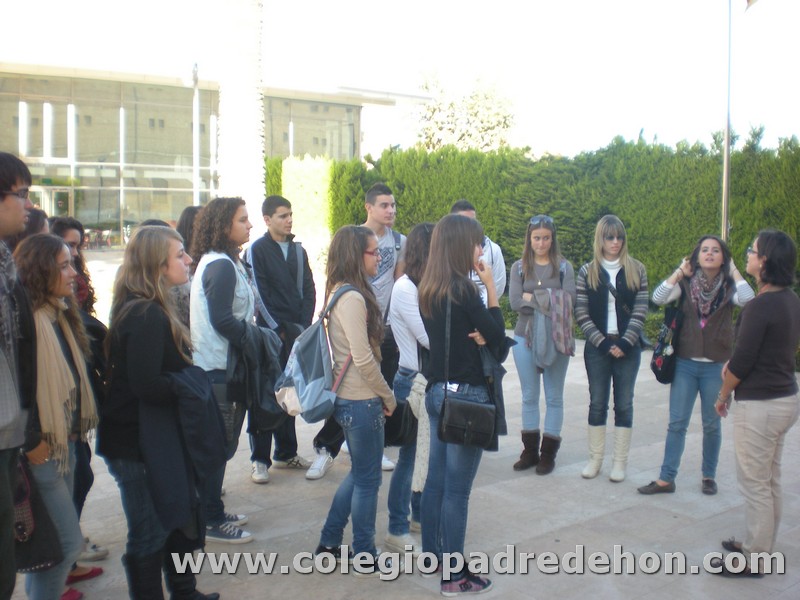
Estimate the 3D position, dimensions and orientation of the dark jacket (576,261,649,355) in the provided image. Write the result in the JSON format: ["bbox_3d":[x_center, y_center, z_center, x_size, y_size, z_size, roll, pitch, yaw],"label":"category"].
[{"bbox_3d":[1.337,0.047,5.525,0.450,0.580,0.270,2,5,14],"label":"dark jacket"}]

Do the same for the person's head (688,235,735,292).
[{"bbox_3d":[1.845,-0.216,5.200,0.260,0.330,0.240,2,5,21],"label":"person's head"}]

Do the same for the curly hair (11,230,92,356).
[{"bbox_3d":[-1.394,-0.022,3.513,0.270,0.470,0.250,0,5,0],"label":"curly hair"}]

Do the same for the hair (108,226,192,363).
[{"bbox_3d":[-1.014,-0.022,3.570,0.320,0.550,0.270,-1,5,-12],"label":"hair"}]

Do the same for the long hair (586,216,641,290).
[{"bbox_3d":[1.319,-0.295,5.450,0.330,0.460,0.250,1,5,5],"label":"long hair"}]

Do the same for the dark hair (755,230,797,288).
[{"bbox_3d":[1.735,-0.196,4.047,0.190,0.260,0.180,4,6,35],"label":"dark hair"}]

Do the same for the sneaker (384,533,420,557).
[{"bbox_3d":[0.040,1.187,4.330,0.255,0.100,0.095,4,7,36],"label":"sneaker"}]

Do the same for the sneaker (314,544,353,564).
[{"bbox_3d":[-0.284,1.195,4.210,0.255,0.100,0.095,2,5,12],"label":"sneaker"}]

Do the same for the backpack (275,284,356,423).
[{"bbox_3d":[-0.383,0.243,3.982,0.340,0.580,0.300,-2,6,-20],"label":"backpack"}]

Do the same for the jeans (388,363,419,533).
[{"bbox_3d":[0.058,0.756,4.413,0.270,0.830,0.330,1,5,12],"label":"jeans"}]

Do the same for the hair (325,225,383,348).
[{"bbox_3d":[-0.212,-0.061,4.003,0.260,0.560,0.250,-1,6,-15],"label":"hair"}]

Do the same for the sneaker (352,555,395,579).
[{"bbox_3d":[-0.109,1.210,4.070,0.255,0.100,0.095,-1,5,-16],"label":"sneaker"}]

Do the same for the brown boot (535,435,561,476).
[{"bbox_3d":[0.973,0.989,5.739,0.120,0.230,0.270,3,6,23],"label":"brown boot"}]

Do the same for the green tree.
[{"bbox_3d":[1.883,-3.538,25.788,2.900,5.700,2.800,0,5,0],"label":"green tree"}]

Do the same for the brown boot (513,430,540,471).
[{"bbox_3d":[0.830,0.965,5.743,0.115,0.240,0.255,4,6,33],"label":"brown boot"}]

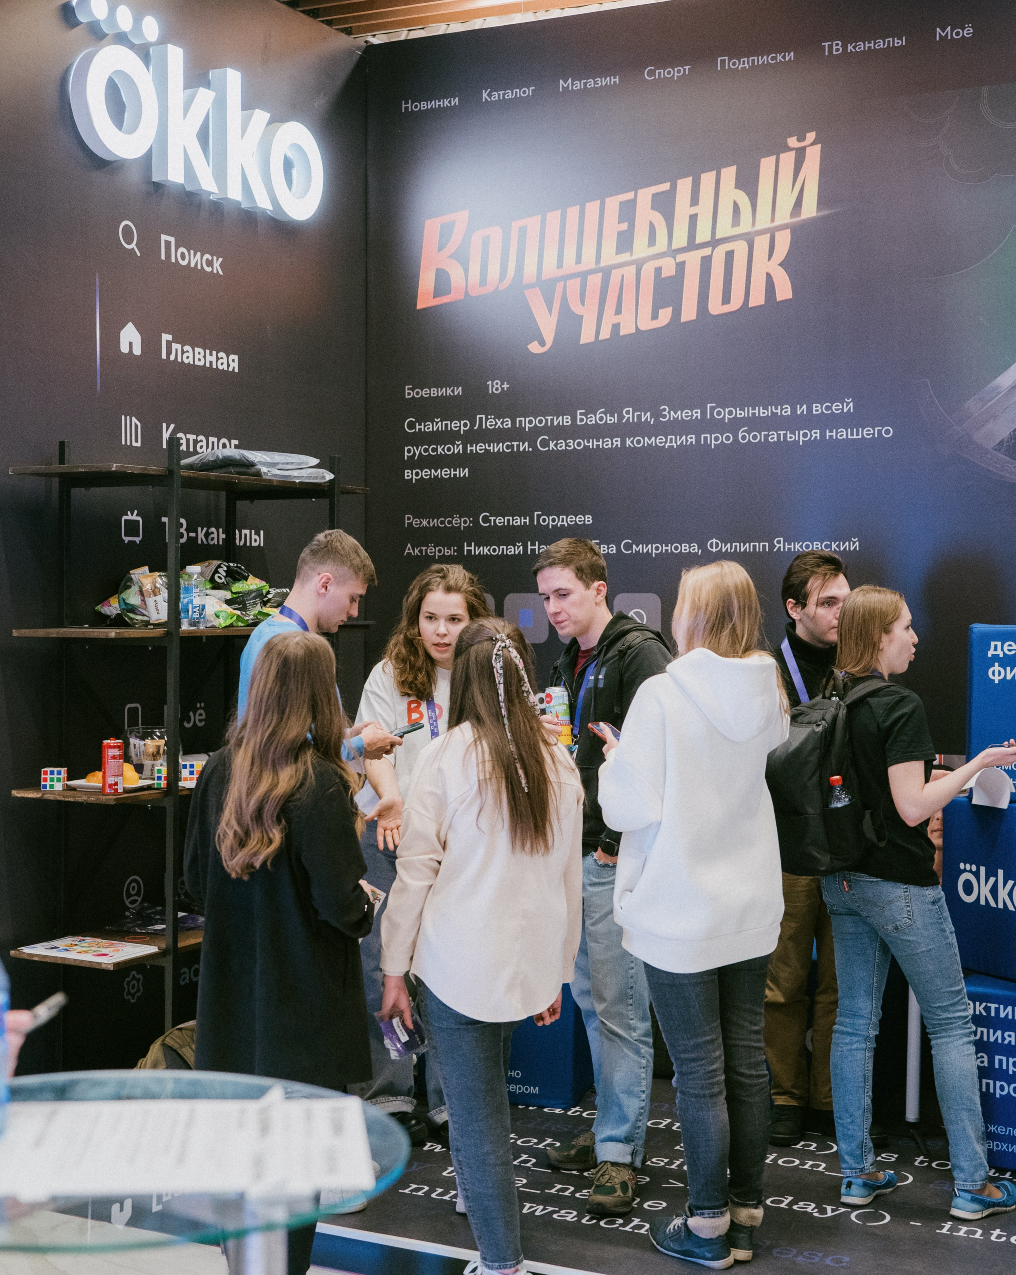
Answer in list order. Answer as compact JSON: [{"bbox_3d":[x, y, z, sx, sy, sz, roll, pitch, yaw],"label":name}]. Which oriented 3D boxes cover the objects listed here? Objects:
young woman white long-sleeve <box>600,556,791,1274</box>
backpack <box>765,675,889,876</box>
[{"bbox_3d":[0.462,0.661,4.360,0.460,1.685,0.400,-1,2,-36],"label":"young woman white long-sleeve"},{"bbox_3d":[0.818,0.360,4.570,0.200,0.490,0.310,4,-1,-33],"label":"backpack"}]

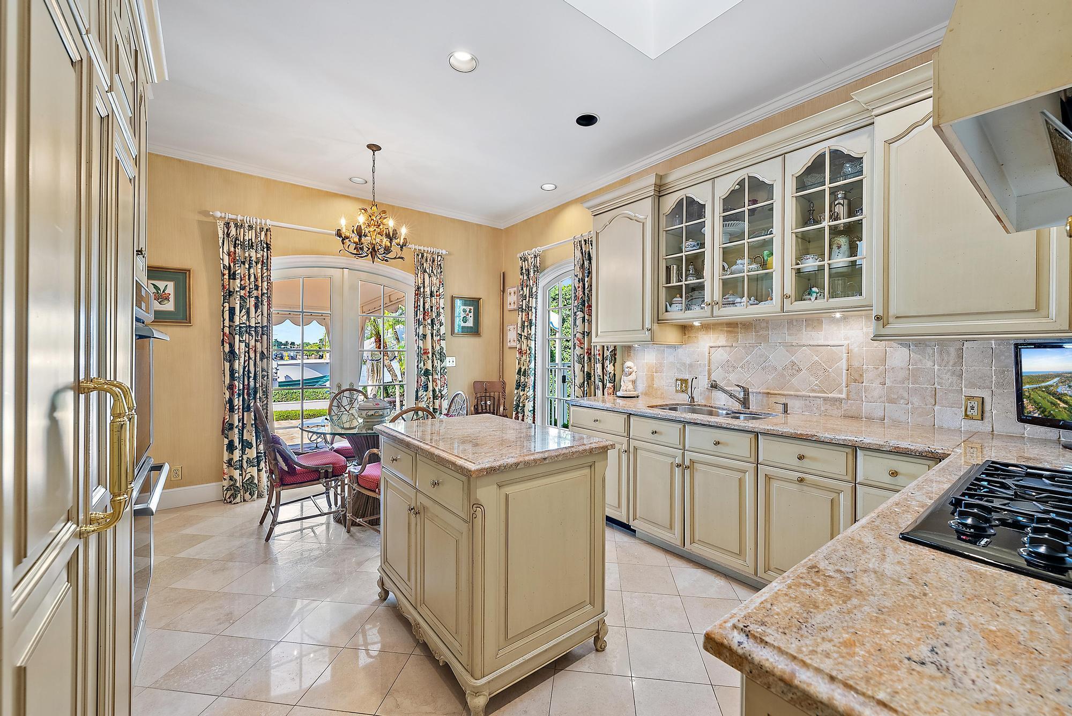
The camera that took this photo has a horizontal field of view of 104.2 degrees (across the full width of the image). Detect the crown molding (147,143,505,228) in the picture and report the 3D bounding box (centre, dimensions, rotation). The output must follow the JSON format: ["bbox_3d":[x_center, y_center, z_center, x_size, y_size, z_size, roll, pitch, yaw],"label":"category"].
[{"bbox_3d":[-1.846,-1.673,4.207,3.510,0.078,0.060,0,0,-36],"label":"crown molding"}]

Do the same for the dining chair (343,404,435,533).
[{"bbox_3d":[-0.986,0.788,2.950,0.570,0.930,0.610,0,0,-42],"label":"dining chair"}]

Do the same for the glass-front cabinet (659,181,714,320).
[{"bbox_3d":[1.149,-0.715,2.972,0.316,0.910,0.405,0,0,-38],"label":"glass-front cabinet"}]

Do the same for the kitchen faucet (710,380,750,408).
[{"bbox_3d":[1.286,0.250,2.769,0.275,0.196,0.060,0,0,-3],"label":"kitchen faucet"}]

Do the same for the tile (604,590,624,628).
[{"bbox_3d":[0.293,1.271,2.131,0.305,0.010,0.305,0,0,8],"label":"tile"}]

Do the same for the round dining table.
[{"bbox_3d":[-1.279,0.879,3.408,1.160,0.745,1.160,0,0,0],"label":"round dining table"}]

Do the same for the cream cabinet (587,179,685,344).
[{"bbox_3d":[0.778,-0.689,3.325,0.460,1.170,0.680,0,0,-38],"label":"cream cabinet"}]

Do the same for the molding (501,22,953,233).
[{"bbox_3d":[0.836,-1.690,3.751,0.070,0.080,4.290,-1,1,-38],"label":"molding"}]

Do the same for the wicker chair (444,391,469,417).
[{"bbox_3d":[-0.930,0.786,3.798,0.610,0.930,0.570,0,0,-38],"label":"wicker chair"}]

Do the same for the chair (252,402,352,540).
[{"bbox_3d":[-1.753,0.787,3.149,0.630,0.940,0.560,-1,1,-35],"label":"chair"}]

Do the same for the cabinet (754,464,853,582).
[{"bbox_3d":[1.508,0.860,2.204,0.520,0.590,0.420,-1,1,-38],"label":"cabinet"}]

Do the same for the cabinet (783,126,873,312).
[{"bbox_3d":[1.665,-0.709,2.320,0.316,0.905,0.405,0,0,-38],"label":"cabinet"}]

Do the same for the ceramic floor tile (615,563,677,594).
[{"bbox_3d":[0.637,1.270,2.394,0.305,0.010,0.305,0,1,8],"label":"ceramic floor tile"}]

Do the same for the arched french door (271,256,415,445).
[{"bbox_3d":[-1.953,0.116,4.320,1.580,2.250,0.100,-1,1,-38],"label":"arched french door"}]

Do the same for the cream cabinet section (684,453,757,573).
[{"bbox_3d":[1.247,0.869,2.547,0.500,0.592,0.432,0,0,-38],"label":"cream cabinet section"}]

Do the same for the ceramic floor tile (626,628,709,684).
[{"bbox_3d":[0.555,1.279,1.798,0.305,0.010,0.305,0,1,8],"label":"ceramic floor tile"}]

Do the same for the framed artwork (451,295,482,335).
[{"bbox_3d":[-0.814,-0.497,4.985,0.395,0.475,0.025,0,0,-36],"label":"framed artwork"}]

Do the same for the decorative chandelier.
[{"bbox_3d":[-1.324,-1.242,3.404,0.585,0.960,0.585,-1,1,-38],"label":"decorative chandelier"}]

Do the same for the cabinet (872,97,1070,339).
[{"bbox_3d":[2.016,-0.640,1.956,0.420,1.090,0.600,-1,1,-38],"label":"cabinet"}]

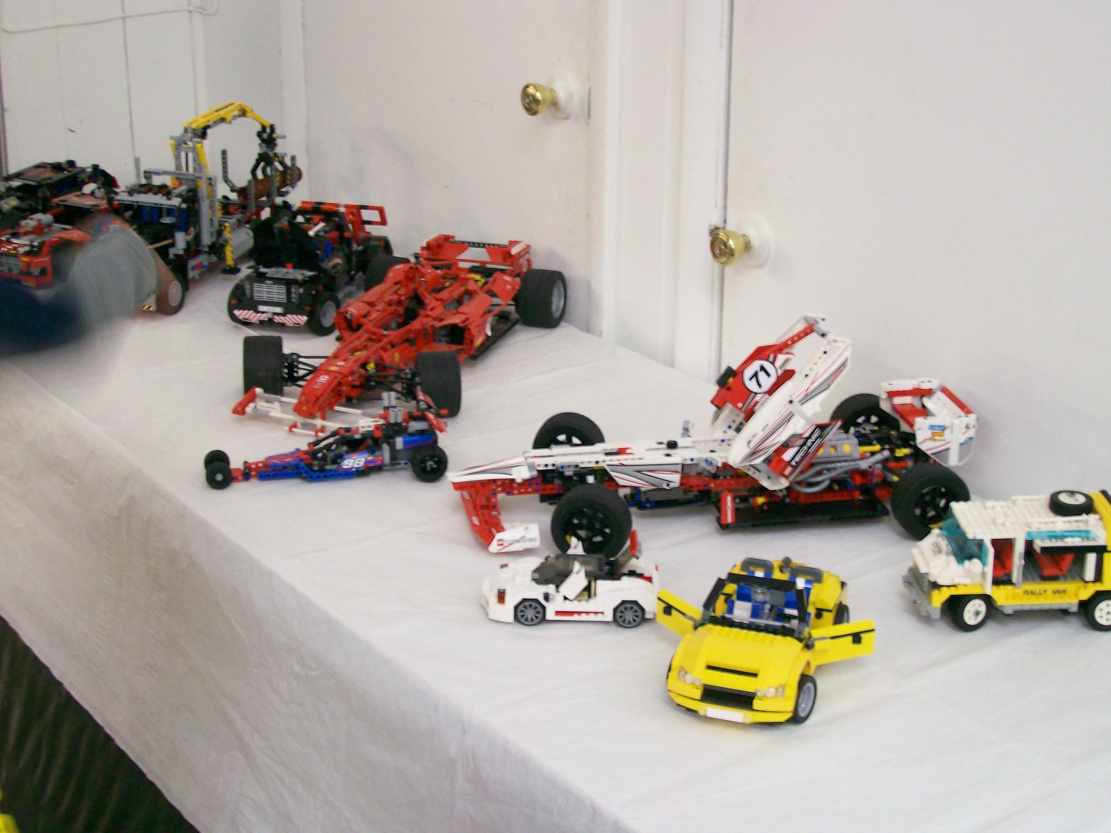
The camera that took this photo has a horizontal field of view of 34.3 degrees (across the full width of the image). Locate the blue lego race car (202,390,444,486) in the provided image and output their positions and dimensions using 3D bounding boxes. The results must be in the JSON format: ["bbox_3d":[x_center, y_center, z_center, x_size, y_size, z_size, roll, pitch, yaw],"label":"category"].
[{"bbox_3d":[-0.274,0.022,2.124,0.281,0.096,0.125,-4,20,-10],"label":"blue lego race car"}]

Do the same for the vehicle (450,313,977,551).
[{"bbox_3d":[0.166,0.005,1.986,0.573,0.210,0.262,-3,20,-6],"label":"vehicle"}]

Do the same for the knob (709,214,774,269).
[{"bbox_3d":[0.231,-0.218,2.283,0.060,0.065,0.065,-13,23,-31],"label":"knob"}]

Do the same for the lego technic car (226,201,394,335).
[{"bbox_3d":[-0.370,-0.232,2.756,0.164,0.150,0.305,7,21,21],"label":"lego technic car"}]

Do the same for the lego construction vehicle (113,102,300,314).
[{"bbox_3d":[-0.573,-0.354,2.911,0.140,0.280,0.452,9,22,25],"label":"lego construction vehicle"}]

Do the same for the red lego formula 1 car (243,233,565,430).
[{"bbox_3d":[-0.214,-0.128,2.503,0.296,0.120,0.637,6,21,18],"label":"red lego formula 1 car"}]

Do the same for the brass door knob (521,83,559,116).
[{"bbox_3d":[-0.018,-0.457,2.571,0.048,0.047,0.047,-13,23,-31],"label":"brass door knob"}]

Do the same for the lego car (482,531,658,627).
[{"bbox_3d":[0.014,0.156,1.764,0.175,0.080,0.071,1,20,5],"label":"lego car"}]

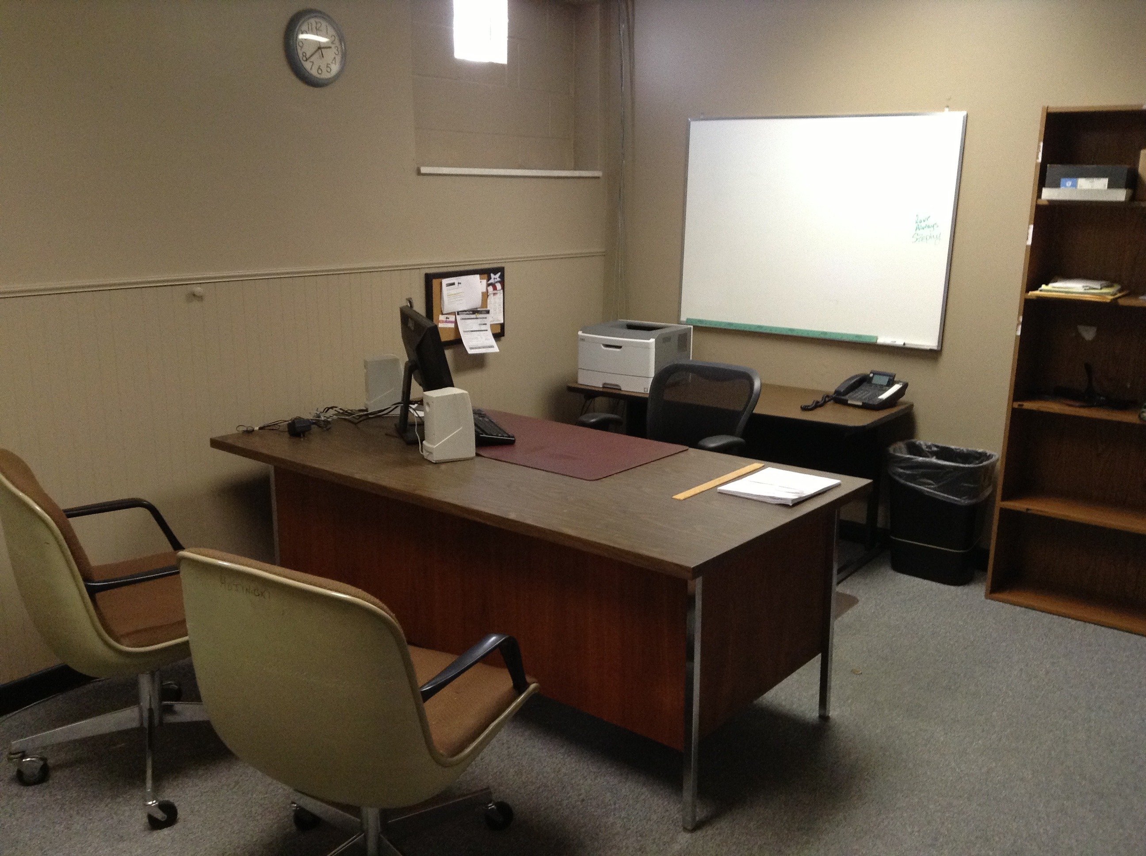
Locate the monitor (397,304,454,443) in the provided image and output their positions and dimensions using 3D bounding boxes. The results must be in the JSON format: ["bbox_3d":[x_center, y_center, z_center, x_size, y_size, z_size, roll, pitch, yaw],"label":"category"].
[{"bbox_3d":[-0.450,-0.171,3.475,0.205,0.385,0.500,-3,13,-18],"label":"monitor"}]

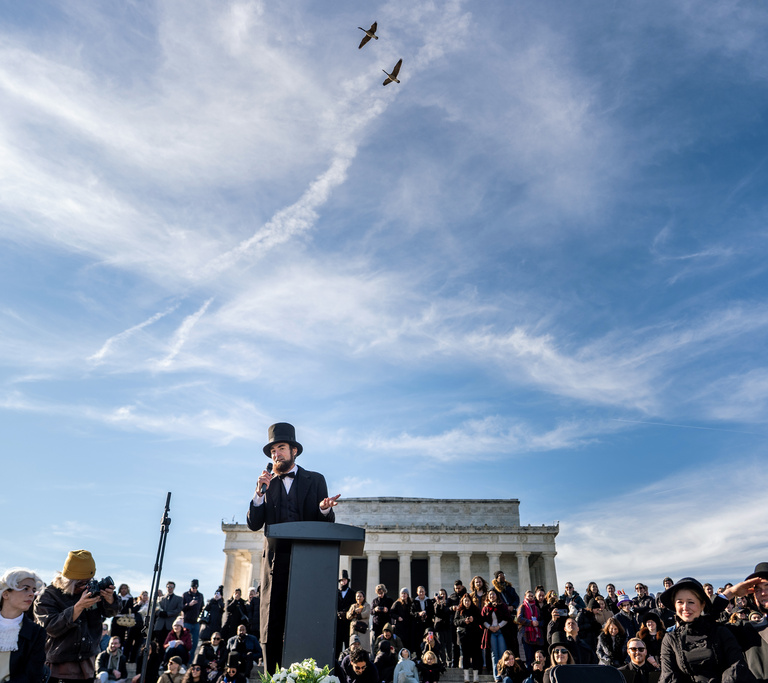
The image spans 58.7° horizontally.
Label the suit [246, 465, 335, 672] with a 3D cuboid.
[{"bbox_3d":[-0.610,1.560,4.530,0.600,1.550,0.480,-8,-28,16],"label":"suit"}]

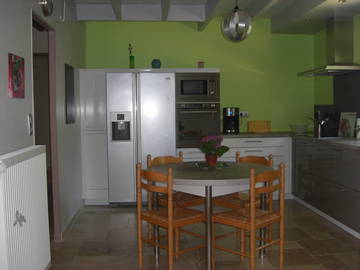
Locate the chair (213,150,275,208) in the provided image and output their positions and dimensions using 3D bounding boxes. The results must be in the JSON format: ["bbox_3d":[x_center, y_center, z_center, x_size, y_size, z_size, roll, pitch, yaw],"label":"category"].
[{"bbox_3d":[0.553,0.597,3.596,0.410,0.845,0.420,-4,5,-39],"label":"chair"}]

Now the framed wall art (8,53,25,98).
[{"bbox_3d":[-1.090,-0.383,2.621,0.022,0.288,0.312,-1,4,-4],"label":"framed wall art"}]

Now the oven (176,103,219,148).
[{"bbox_3d":[0.228,-0.145,5.555,0.588,0.610,0.550,-1,4,-4],"label":"oven"}]

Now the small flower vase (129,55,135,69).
[{"bbox_3d":[-0.644,-0.970,5.368,0.070,0.195,0.070,-1,4,-4],"label":"small flower vase"}]

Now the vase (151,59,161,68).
[{"bbox_3d":[-0.317,-0.956,5.394,0.137,0.152,0.137,-1,4,-4],"label":"vase"}]

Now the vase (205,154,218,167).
[{"bbox_3d":[0.284,0.226,3.542,0.115,0.107,0.115,-1,4,-4],"label":"vase"}]

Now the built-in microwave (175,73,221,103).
[{"bbox_3d":[0.227,-0.641,5.475,0.588,0.387,0.450,-1,4,-4],"label":"built-in microwave"}]

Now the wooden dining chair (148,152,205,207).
[{"bbox_3d":[-0.013,0.602,3.638,0.420,0.845,0.410,-4,5,-39],"label":"wooden dining chair"}]

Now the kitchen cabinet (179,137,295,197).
[{"bbox_3d":[0.733,0.429,5.649,1.580,0.830,0.600,-1,4,-4],"label":"kitchen cabinet"}]

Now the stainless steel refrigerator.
[{"bbox_3d":[-0.521,0.032,5.589,0.908,1.735,0.700,-1,4,-4],"label":"stainless steel refrigerator"}]

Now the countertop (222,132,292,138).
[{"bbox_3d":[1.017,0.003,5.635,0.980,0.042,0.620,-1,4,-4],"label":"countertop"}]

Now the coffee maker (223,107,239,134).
[{"bbox_3d":[0.713,-0.196,5.569,0.215,0.370,0.240,-1,4,-4],"label":"coffee maker"}]

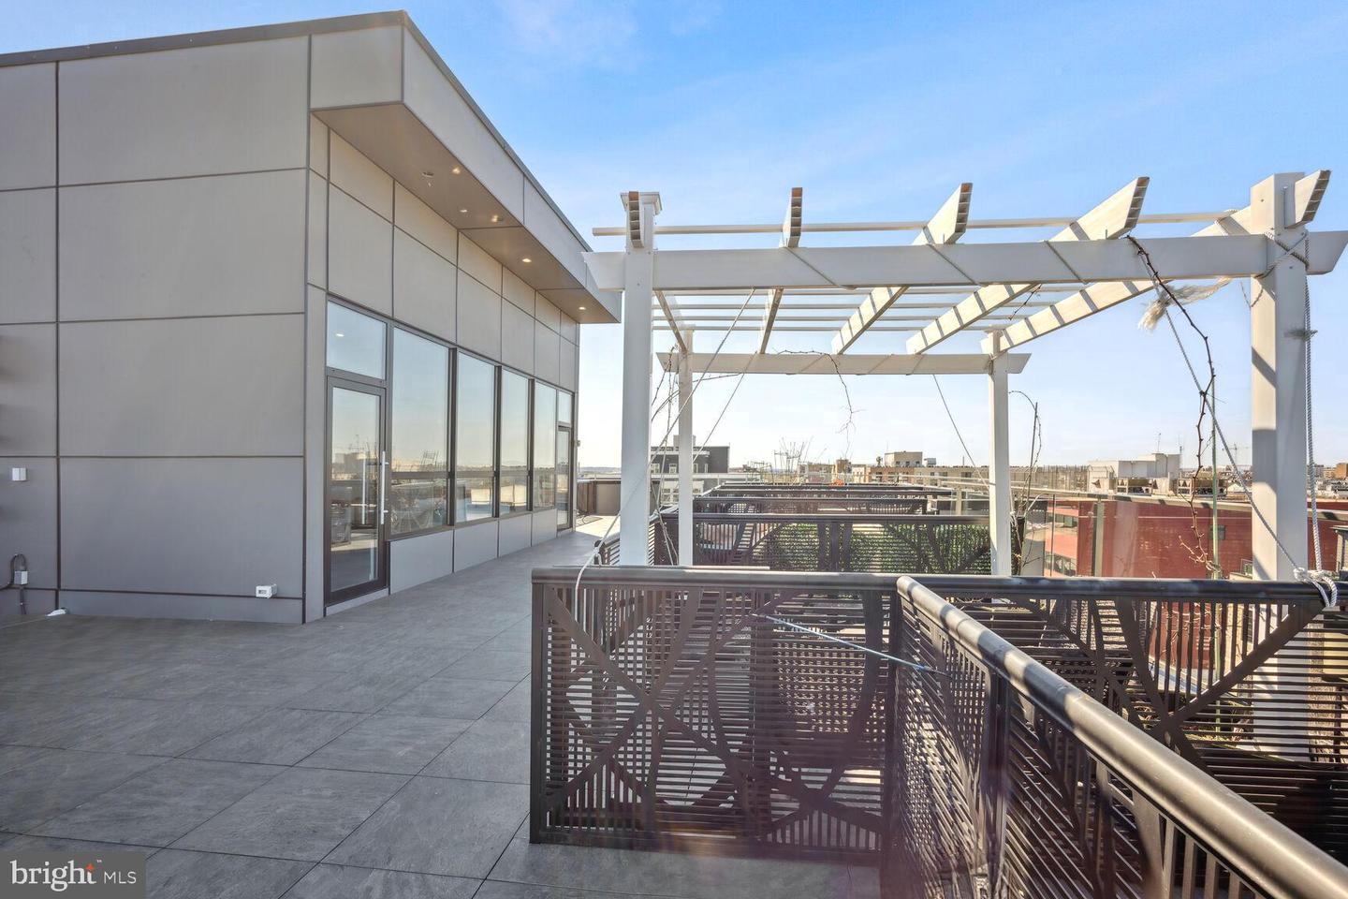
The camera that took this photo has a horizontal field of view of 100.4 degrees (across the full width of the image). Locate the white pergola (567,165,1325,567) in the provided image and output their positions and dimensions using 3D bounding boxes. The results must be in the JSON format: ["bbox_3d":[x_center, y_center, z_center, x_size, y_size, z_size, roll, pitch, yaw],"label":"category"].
[{"bbox_3d":[1.480,0.145,4.246,3.637,2.841,3.405,0,-2,7],"label":"white pergola"}]

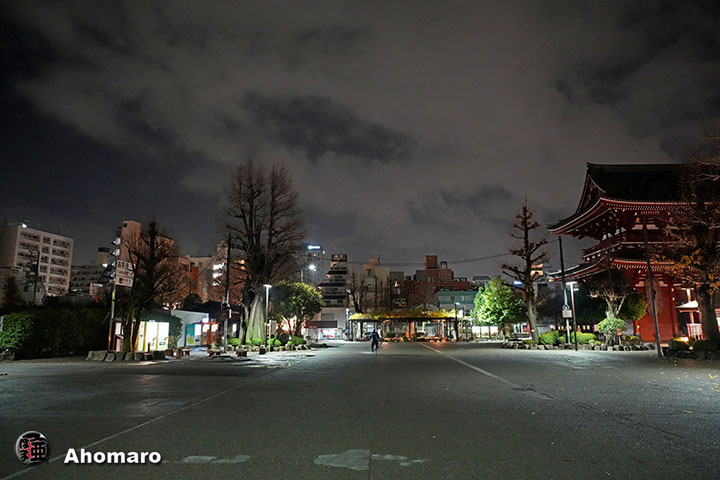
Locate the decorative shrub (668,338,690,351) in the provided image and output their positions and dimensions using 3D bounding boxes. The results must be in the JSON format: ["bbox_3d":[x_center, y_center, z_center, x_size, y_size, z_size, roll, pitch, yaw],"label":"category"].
[{"bbox_3d":[18.738,6.141,29.354,1.350,0.780,1.250,0,-10,0],"label":"decorative shrub"}]

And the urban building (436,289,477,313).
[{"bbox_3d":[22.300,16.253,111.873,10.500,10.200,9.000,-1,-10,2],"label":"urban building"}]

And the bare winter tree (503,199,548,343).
[{"bbox_3d":[14.416,2.582,43.728,4.100,12.900,4.000,0,-10,0],"label":"bare winter tree"}]

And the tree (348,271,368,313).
[{"bbox_3d":[-0.220,9.594,73.459,3.000,10.200,2.900,0,-10,0],"label":"tree"}]

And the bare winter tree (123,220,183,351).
[{"bbox_3d":[-11.855,2.726,28.567,3.500,7.800,3.400,0,-10,0],"label":"bare winter tree"}]

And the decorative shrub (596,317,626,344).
[{"bbox_3d":[19.866,7.245,39.339,2.250,2.200,2.100,0,-10,0],"label":"decorative shrub"}]

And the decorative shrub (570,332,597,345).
[{"bbox_3d":[17.564,7.796,39.240,2.000,1.120,1.600,0,-10,0],"label":"decorative shrub"}]

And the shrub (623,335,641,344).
[{"bbox_3d":[21.713,8.008,39.913,1.400,0.900,1.200,0,-10,0],"label":"shrub"}]

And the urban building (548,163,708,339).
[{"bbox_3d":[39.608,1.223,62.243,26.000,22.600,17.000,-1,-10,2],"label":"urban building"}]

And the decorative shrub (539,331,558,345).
[{"bbox_3d":[15.549,8.033,41.211,1.700,1.200,1.600,0,-10,0],"label":"decorative shrub"}]

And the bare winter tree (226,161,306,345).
[{"bbox_3d":[-8.895,0.909,46.600,7.500,17.800,7.200,0,-10,0],"label":"bare winter tree"}]

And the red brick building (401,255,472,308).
[{"bbox_3d":[20.379,15.491,138.110,17.970,21.610,15.000,0,-10,3],"label":"red brick building"}]

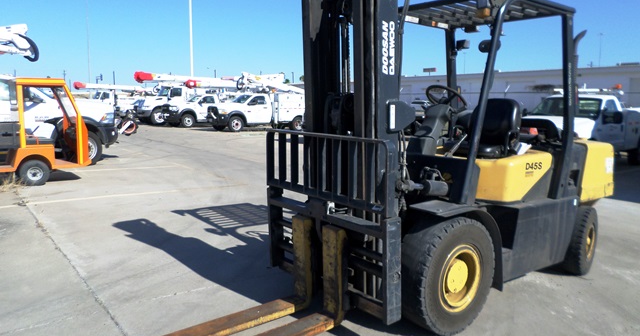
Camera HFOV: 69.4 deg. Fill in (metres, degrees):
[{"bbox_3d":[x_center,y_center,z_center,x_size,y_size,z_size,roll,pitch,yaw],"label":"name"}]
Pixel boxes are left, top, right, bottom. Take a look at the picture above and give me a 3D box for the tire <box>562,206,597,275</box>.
[{"bbox_3d":[2.455,0.678,4.399,0.670,0.670,0.190,-7,11,-43],"label":"tire"}]

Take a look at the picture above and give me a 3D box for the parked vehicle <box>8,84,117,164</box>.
[{"bbox_3d":[-7.777,-1.014,10.096,6.300,2.050,2.050,-5,10,-36],"label":"parked vehicle"}]

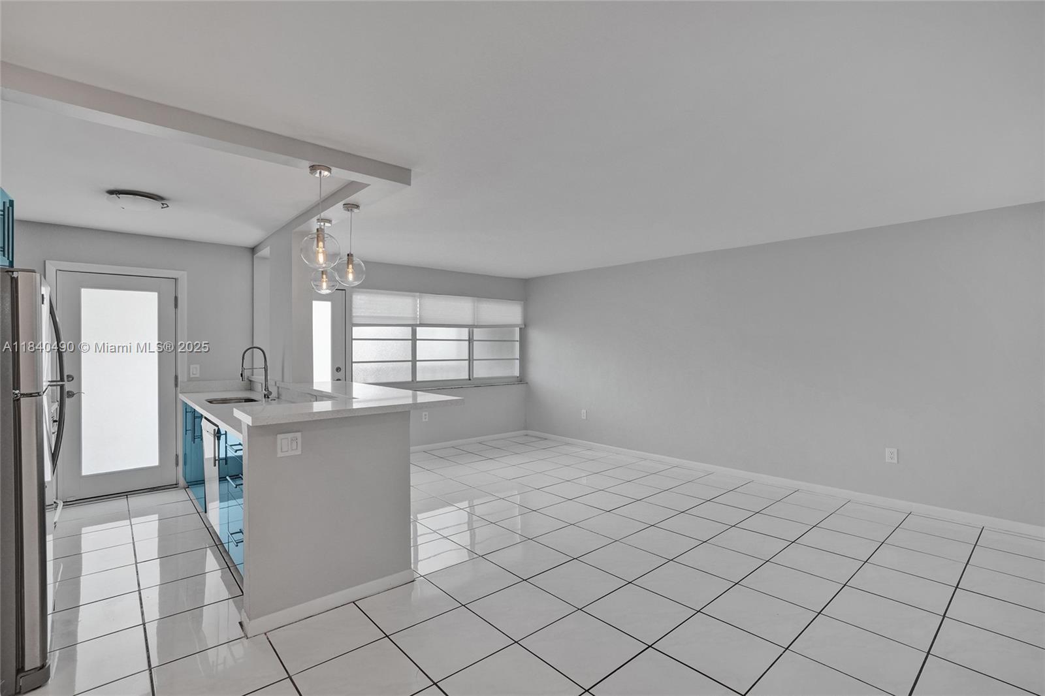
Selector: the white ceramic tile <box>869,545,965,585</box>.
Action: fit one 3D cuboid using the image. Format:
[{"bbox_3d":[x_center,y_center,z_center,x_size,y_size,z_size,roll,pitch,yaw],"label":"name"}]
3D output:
[{"bbox_3d":[2.586,1.416,3.045,0.443,0.010,0.443,0,0,-41],"label":"white ceramic tile"}]

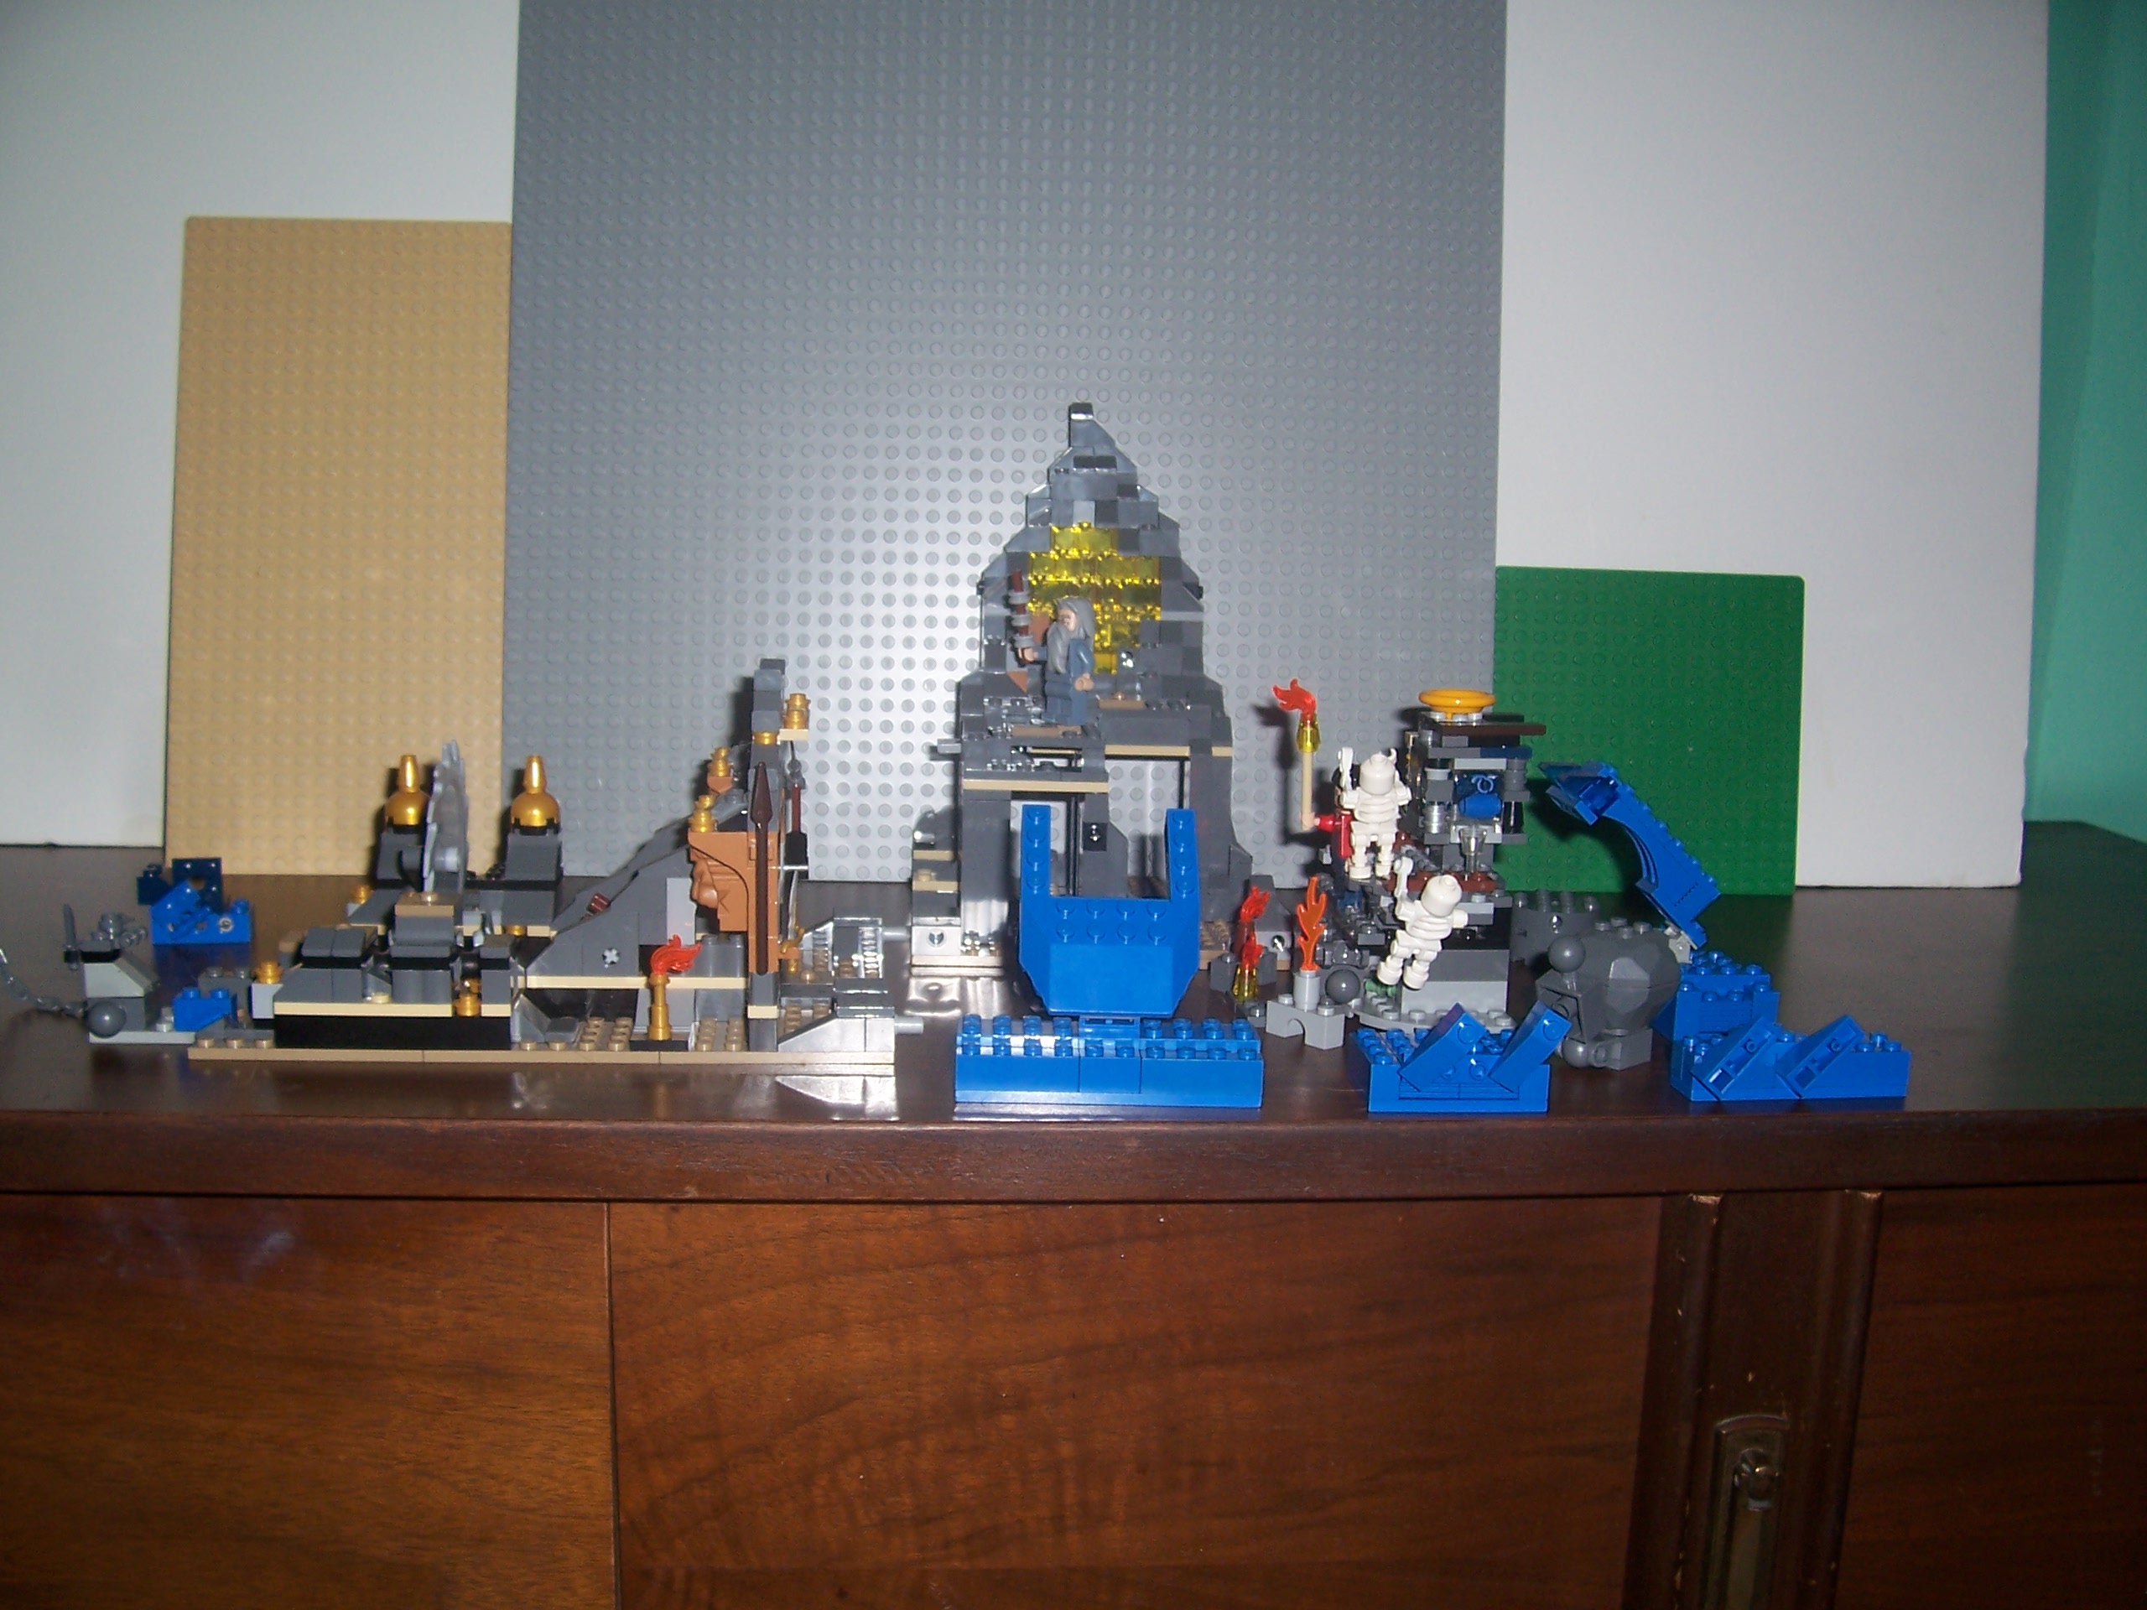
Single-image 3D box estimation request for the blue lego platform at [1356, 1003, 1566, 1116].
[{"bbox_3d":[0.103,0.064,0.566,0.053,0.028,0.033,1,11,-4],"label":"blue lego platform"}]

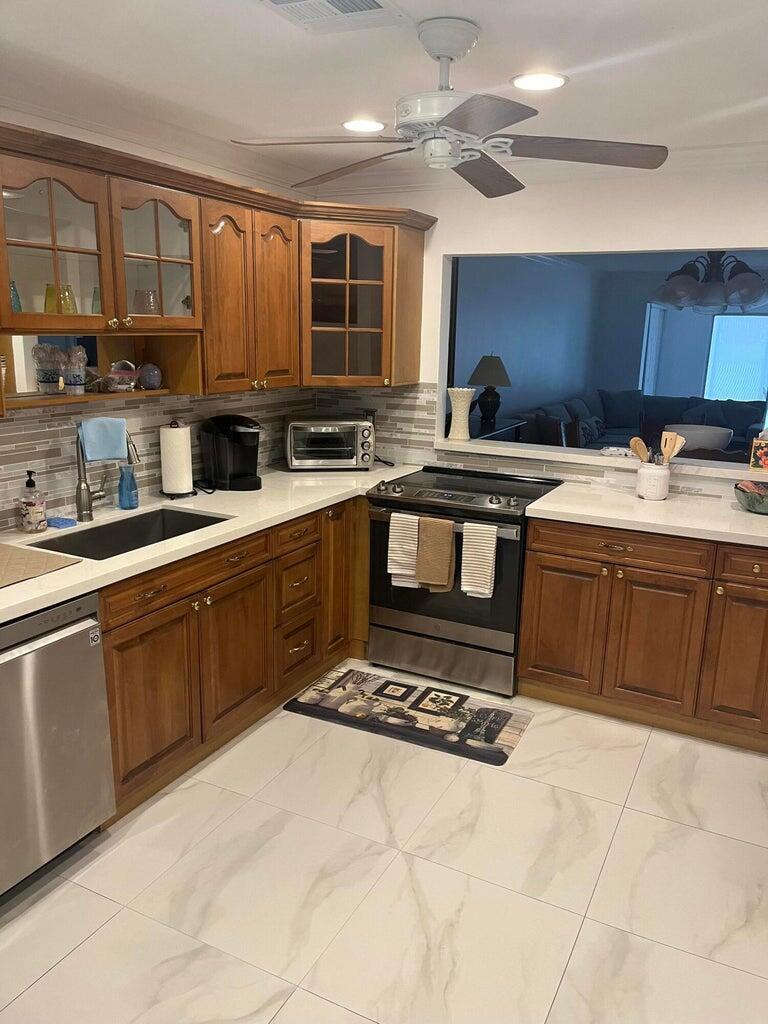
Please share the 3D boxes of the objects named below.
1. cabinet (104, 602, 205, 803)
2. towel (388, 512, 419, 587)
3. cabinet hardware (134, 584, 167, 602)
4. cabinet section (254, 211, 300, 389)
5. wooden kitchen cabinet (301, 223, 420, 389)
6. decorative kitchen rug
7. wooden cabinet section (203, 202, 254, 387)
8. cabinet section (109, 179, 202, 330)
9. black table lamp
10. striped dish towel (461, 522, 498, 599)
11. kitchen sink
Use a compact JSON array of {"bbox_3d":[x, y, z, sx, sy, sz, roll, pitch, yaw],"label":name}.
[{"bbox_3d":[-0.991,0.604,2.768,0.480,0.606,0.457,8,15,26],"label":"cabinet"},{"bbox_3d":[0.097,0.182,3.509,0.168,0.345,0.060,8,15,26],"label":"towel"},{"bbox_3d":[-0.776,0.264,2.541,0.030,0.025,0.130,8,15,26],"label":"cabinet hardware"},{"bbox_3d":[-0.620,-0.959,3.543,0.325,0.750,0.345,8,15,26],"label":"cabinet section"},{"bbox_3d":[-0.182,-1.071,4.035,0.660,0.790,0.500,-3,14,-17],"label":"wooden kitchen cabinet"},{"bbox_3d":[0.130,0.870,3.367,0.965,0.015,0.505,8,15,26],"label":"decorative kitchen rug"},{"bbox_3d":[-0.777,-0.892,3.246,0.325,0.750,0.342,8,15,26],"label":"wooden cabinet section"},{"bbox_3d":[-0.961,-0.936,2.867,0.325,0.495,0.445,8,15,26],"label":"cabinet section"},{"bbox_3d":[0.969,-1.143,7.071,0.385,0.600,0.385,8,15,26],"label":"black table lamp"},{"bbox_3d":[0.409,0.214,3.351,0.155,0.328,0.060,8,15,26],"label":"striped dish towel"},{"bbox_3d":[-0.931,0.179,2.912,0.420,0.220,0.730,8,15,26],"label":"kitchen sink"}]

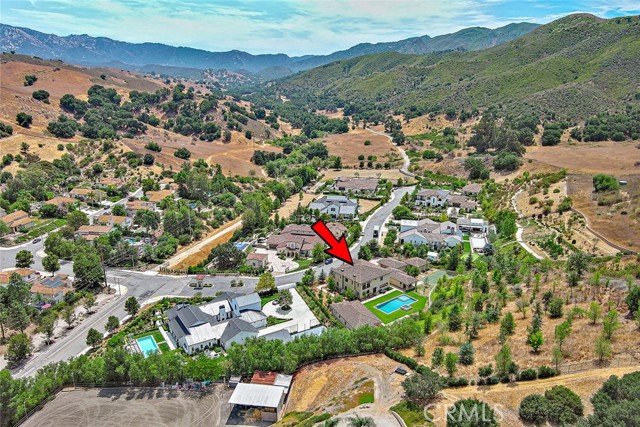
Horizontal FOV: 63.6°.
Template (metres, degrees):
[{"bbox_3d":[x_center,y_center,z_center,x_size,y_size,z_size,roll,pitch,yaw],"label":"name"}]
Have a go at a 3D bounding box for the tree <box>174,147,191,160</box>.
[{"bbox_3d":[-112.010,-48.880,420.000,12.380,9.800,12.010,0,16,0],"label":"tree"}]

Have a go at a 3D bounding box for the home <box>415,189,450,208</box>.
[{"bbox_3d":[63.810,-8.770,292.170,18.000,8.000,13.000,6,18,19],"label":"home"}]

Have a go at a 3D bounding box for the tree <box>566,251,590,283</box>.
[{"bbox_3d":[86.800,17.800,173.140,7.820,10.480,7.820,0,17,0],"label":"tree"}]

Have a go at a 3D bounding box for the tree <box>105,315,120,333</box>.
[{"bbox_3d":[-64.360,34.120,159.920,4.810,5.240,4.810,0,17,0],"label":"tree"}]

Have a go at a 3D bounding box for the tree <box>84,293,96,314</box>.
[{"bbox_3d":[-78.307,31.017,176.142,4.325,7.783,4.325,0,17,0],"label":"tree"}]

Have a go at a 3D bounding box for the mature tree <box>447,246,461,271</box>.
[{"bbox_3d":[54.710,18.440,211.310,5.450,10.050,5.290,0,16,0],"label":"mature tree"}]

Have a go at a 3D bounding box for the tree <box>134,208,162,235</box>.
[{"bbox_3d":[-78.555,3.178,234.931,11.246,9.883,11.246,0,17,0],"label":"tree"}]

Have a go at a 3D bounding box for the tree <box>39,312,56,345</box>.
[{"bbox_3d":[-81.900,34.560,154.960,5.140,9.600,4.990,0,16,0],"label":"tree"}]

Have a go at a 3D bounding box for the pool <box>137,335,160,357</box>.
[{"bbox_3d":[-51.592,40.782,156.247,4.600,1.000,12.000,-10,20,-29],"label":"pool"}]

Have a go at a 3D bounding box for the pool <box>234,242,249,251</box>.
[{"bbox_3d":[-36.848,15.568,230.286,6.600,1.000,9.800,4,18,12],"label":"pool"}]

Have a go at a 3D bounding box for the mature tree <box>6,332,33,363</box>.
[{"bbox_3d":[-87.464,38.949,149.902,6.741,8.281,6.741,0,17,0],"label":"mature tree"}]

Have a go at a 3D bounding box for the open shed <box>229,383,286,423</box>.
[{"bbox_3d":[-15.250,46.040,125.870,11.800,4.100,7.900,2,16,8],"label":"open shed"}]

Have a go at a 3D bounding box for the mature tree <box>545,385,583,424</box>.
[{"bbox_3d":[52.611,40.996,111.072,7.402,7.522,7.402,0,17,0],"label":"mature tree"}]

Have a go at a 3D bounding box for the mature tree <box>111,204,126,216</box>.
[{"bbox_3d":[-112.630,-1.680,288.190,8.500,6.350,8.240,0,16,0],"label":"mature tree"}]

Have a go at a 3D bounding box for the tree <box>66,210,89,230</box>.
[{"bbox_3d":[-118.220,3.410,251.370,10.400,9.150,10.400,0,17,0],"label":"tree"}]

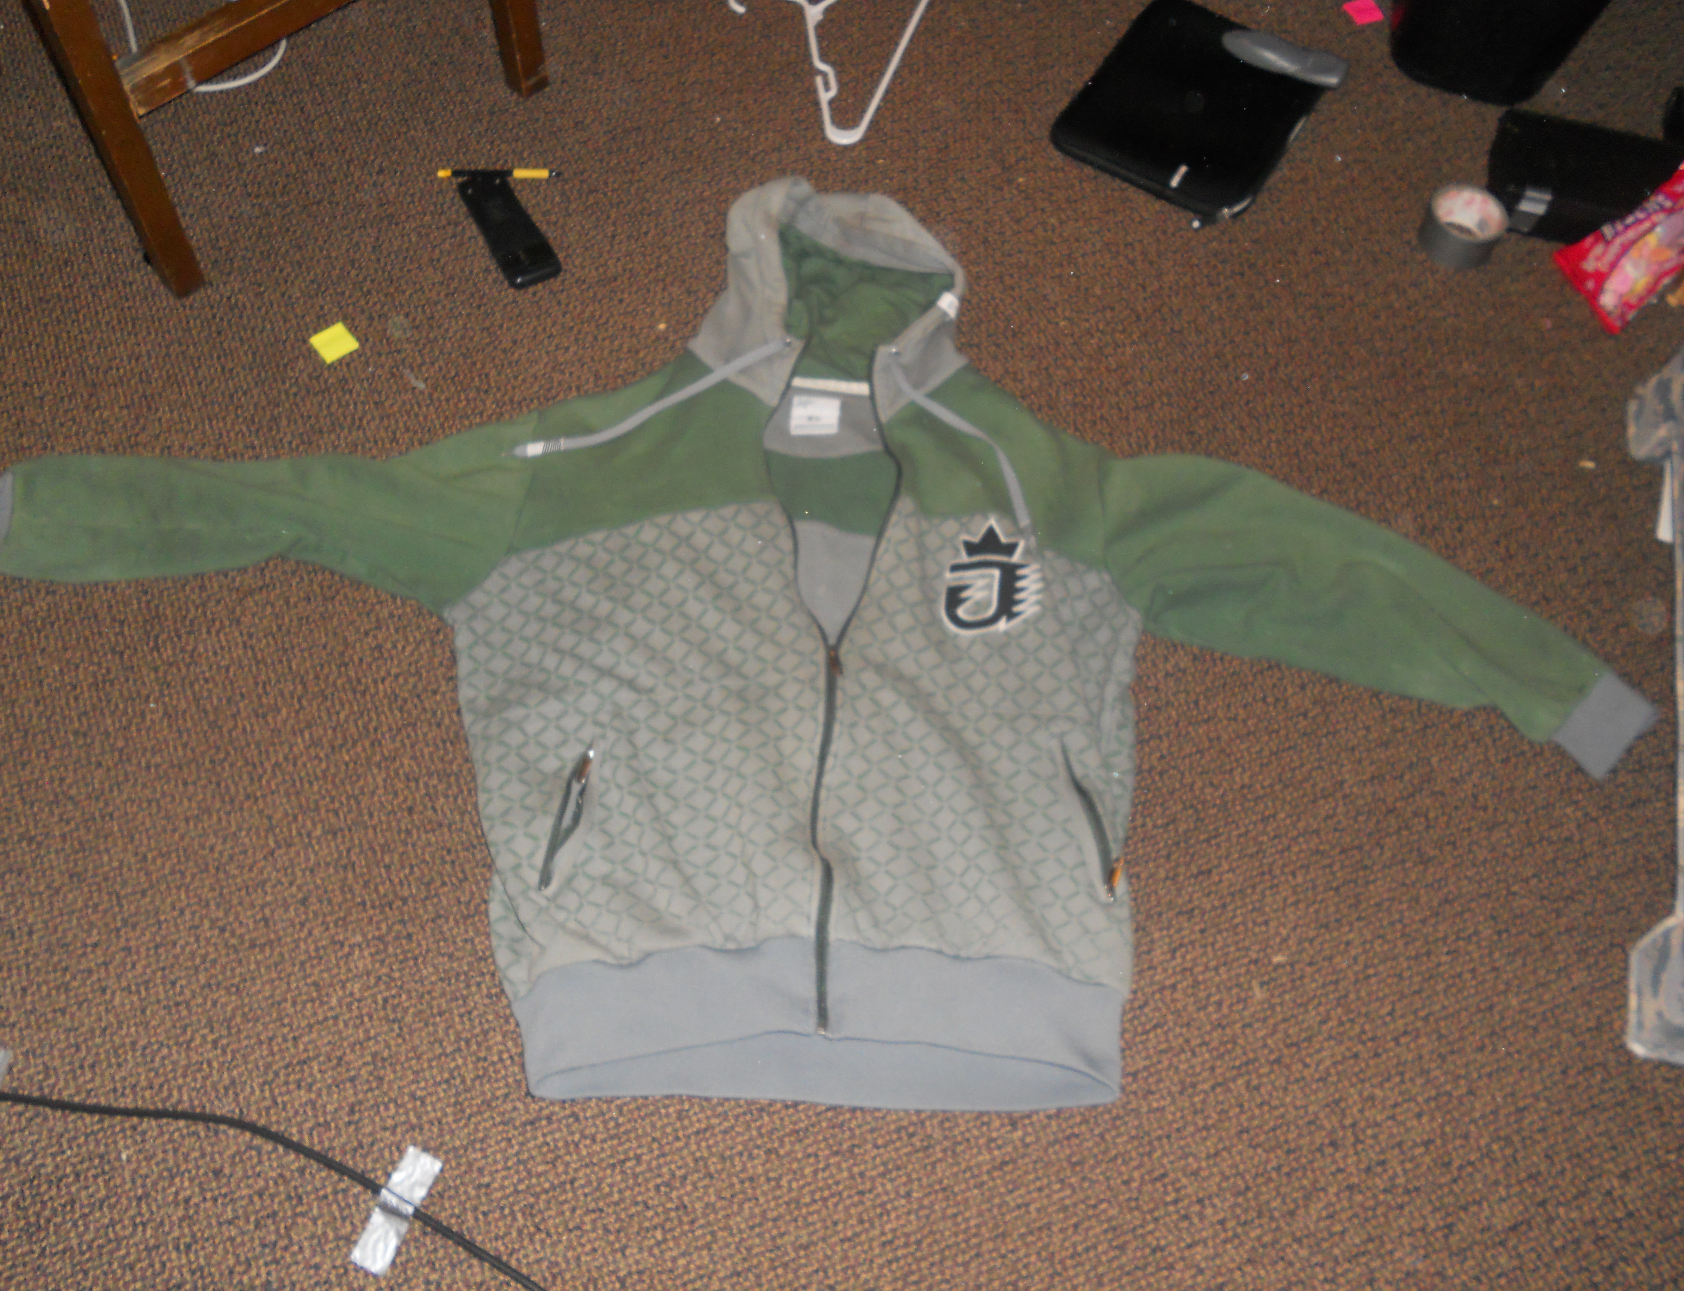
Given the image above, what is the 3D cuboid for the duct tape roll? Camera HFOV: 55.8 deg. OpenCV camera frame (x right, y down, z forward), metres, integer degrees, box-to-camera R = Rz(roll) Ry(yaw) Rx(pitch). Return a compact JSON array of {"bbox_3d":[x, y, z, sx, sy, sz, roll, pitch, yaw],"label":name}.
[{"bbox_3d":[0.719,-0.483,1.841,0.089,0.046,0.089,1,58,-2],"label":"duct tape roll"}]

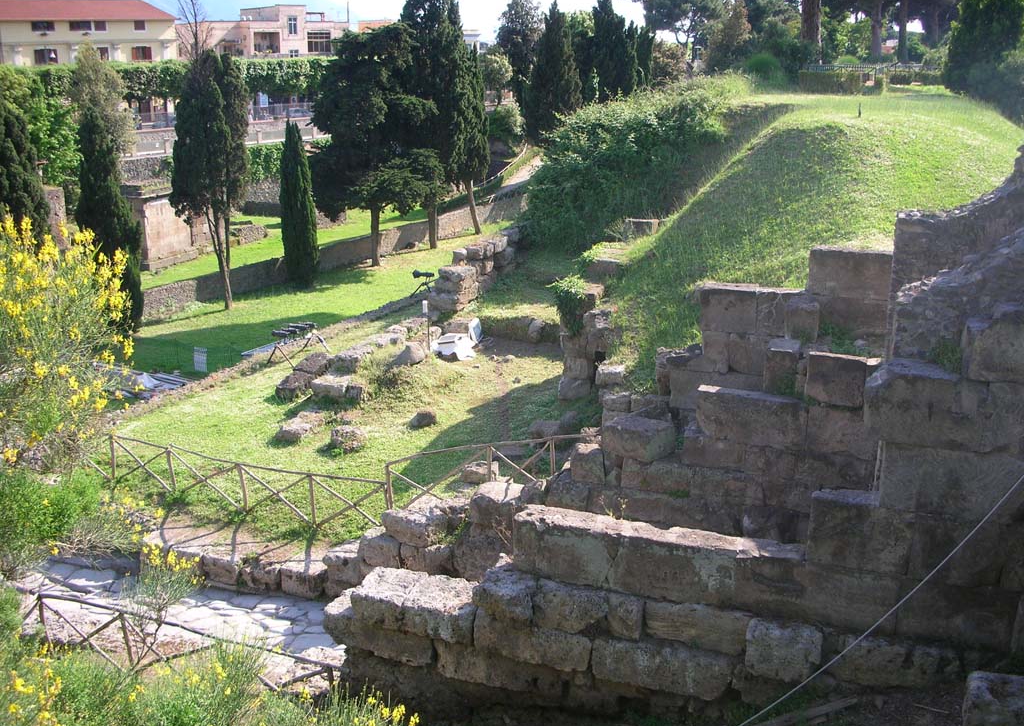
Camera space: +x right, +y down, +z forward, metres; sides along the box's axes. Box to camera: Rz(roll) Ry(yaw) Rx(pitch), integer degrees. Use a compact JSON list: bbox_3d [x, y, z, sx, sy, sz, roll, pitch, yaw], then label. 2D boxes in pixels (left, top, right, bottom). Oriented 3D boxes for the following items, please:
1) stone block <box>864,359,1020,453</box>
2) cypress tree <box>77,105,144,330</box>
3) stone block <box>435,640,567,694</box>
[{"bbox_3d":[4.795,0.457,11.612,1.557,0.799,0.750,6,18,19],"label":"stone block"},{"bbox_3d":[-13.937,-5.015,36.055,1.900,7.700,1.900,-1,17,0],"label":"cypress tree"},{"bbox_3d":[-0.048,4.072,14.552,1.911,0.539,0.700,6,18,19],"label":"stone block"}]

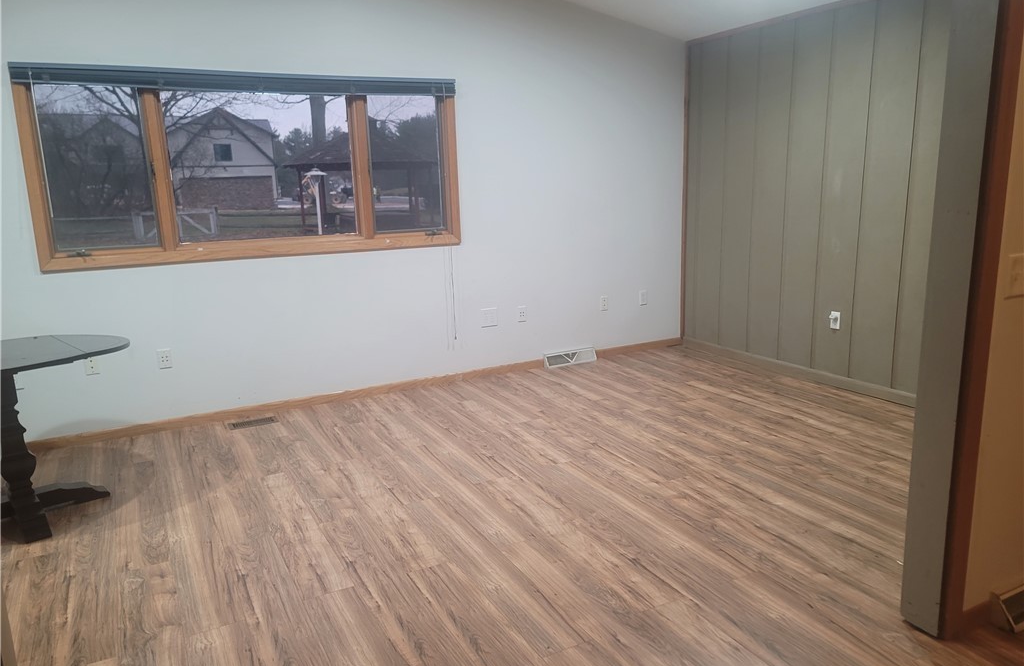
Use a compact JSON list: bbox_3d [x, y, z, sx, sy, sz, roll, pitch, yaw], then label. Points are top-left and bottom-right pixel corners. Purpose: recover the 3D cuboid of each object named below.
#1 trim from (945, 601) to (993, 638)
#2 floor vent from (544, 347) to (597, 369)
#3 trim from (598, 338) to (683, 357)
[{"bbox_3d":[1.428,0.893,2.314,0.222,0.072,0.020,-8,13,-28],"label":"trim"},{"bbox_3d":[0.461,0.193,5.743,0.464,0.102,0.081,-8,13,-28],"label":"floor vent"},{"bbox_3d":[1.055,0.119,6.099,0.879,0.070,0.020,-8,13,-28],"label":"trim"}]

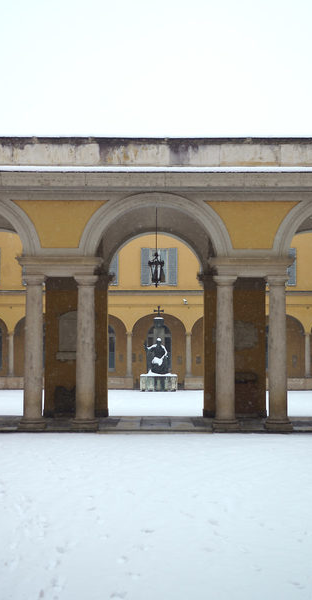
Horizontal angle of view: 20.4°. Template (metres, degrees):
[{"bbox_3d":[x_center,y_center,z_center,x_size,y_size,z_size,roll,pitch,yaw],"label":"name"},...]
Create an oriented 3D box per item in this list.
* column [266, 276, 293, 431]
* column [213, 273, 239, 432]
[{"bbox_3d":[2.845,1.215,19.963,0.599,3.537,0.599,0,-4,0],"label":"column"},{"bbox_3d":[1.613,1.208,19.964,0.599,3.537,0.599,0,-4,0],"label":"column"}]

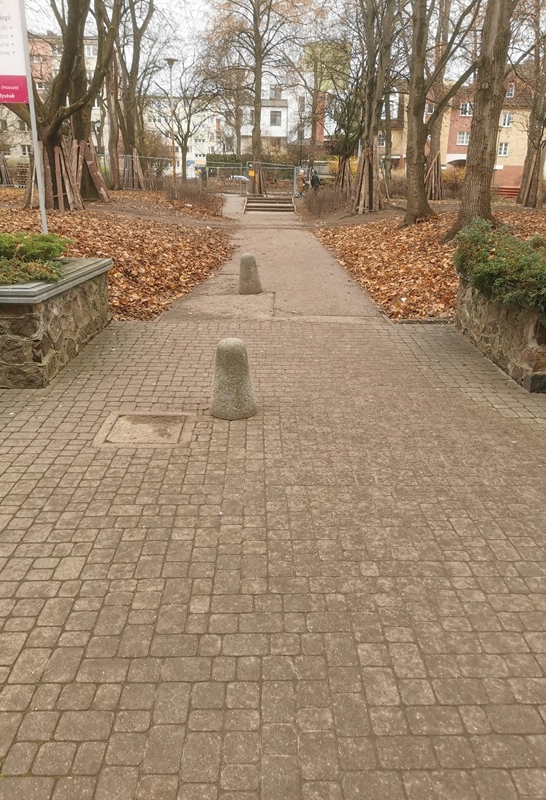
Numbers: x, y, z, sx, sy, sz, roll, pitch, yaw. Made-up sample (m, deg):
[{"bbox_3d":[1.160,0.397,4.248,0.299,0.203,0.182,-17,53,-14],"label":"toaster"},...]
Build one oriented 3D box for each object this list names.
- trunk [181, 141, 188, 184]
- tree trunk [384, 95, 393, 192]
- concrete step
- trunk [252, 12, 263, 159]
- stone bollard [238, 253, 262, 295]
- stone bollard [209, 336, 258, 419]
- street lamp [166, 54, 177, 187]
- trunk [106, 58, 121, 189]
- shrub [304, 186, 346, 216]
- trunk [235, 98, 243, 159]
[{"bbox_3d":[-5.522,-14.661,38.975,0.360,2.634,0.360,0,20,-1],"label":"trunk"},{"bbox_3d":[6.923,-15.373,37.429,0.420,5.551,0.420,0,20,-1],"label":"tree trunk"},{"bbox_3d":[-0.166,-10.185,32.649,2.450,0.580,2.800,0,20,-1],"label":"concrete step"},{"bbox_3d":[-0.925,-17.846,37.159,0.620,8.695,0.620,0,20,-1],"label":"trunk"},{"bbox_3d":[-0.339,-1.888,9.285,0.346,0.576,0.346,0,20,-1],"label":"stone bollard"},{"bbox_3d":[-0.283,-0.178,4.504,0.343,0.554,0.343,0,20,-1],"label":"stone bollard"},{"bbox_3d":[-3.827,-10.206,23.663,0.500,4.884,0.500,0,20,-1],"label":"street lamp"},{"bbox_3d":[-8.218,-14.101,32.179,0.520,6.257,0.520,0,20,-1],"label":"trunk"},{"bbox_3d":[2.299,-8.859,27.850,1.900,1.150,2.200,0,20,-1],"label":"shrub"},{"bbox_3d":[-2.718,-21.398,50.693,0.500,5.319,0.500,0,20,-1],"label":"trunk"}]

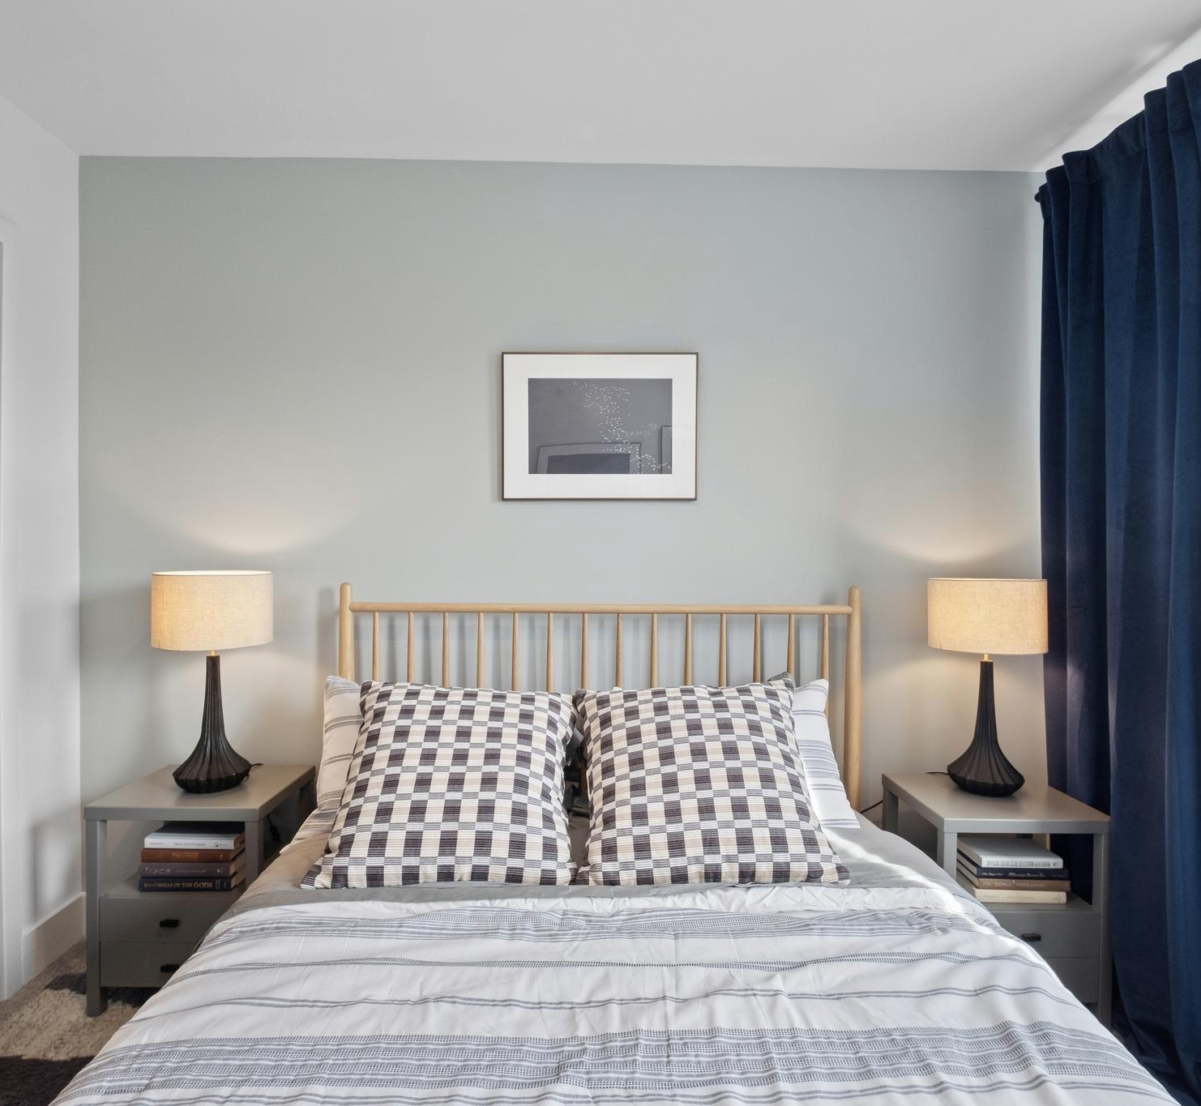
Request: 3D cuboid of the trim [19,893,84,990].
[{"bbox_3d":[-1.619,1.136,2.049,0.016,0.150,0.241,0,1,-1],"label":"trim"}]

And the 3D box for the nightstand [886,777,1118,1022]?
[{"bbox_3d":[1.101,0.960,1.972,0.450,0.546,0.356,0,1,-2],"label":"nightstand"}]

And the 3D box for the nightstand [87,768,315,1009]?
[{"bbox_3d":[-1.120,0.942,1.985,0.450,0.546,0.356,0,1,0],"label":"nightstand"}]

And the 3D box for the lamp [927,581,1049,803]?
[{"bbox_3d":[1.113,0.379,2.000,0.302,0.612,0.302,0,1,-1],"label":"lamp"}]

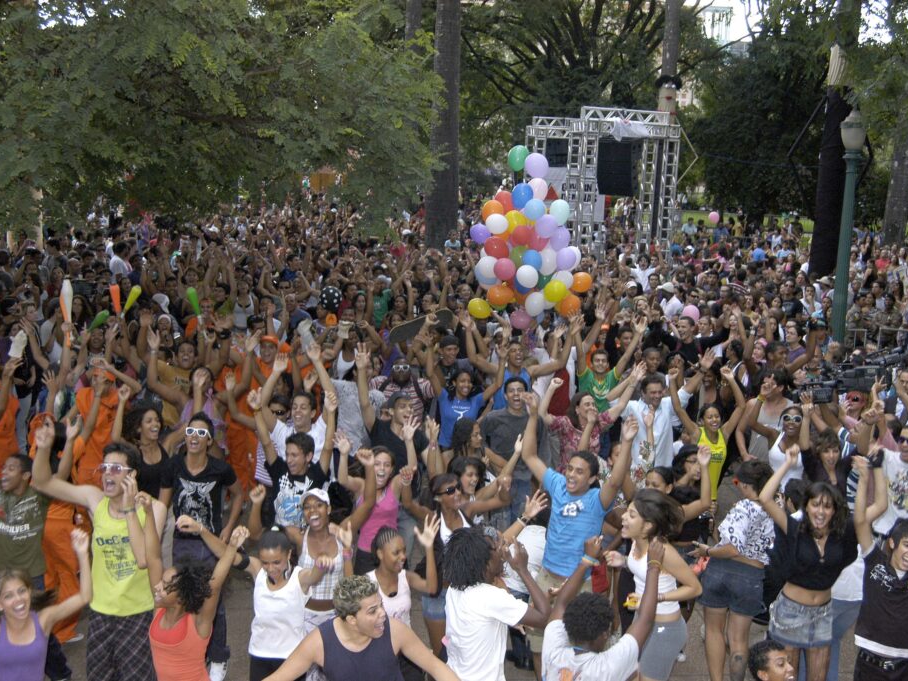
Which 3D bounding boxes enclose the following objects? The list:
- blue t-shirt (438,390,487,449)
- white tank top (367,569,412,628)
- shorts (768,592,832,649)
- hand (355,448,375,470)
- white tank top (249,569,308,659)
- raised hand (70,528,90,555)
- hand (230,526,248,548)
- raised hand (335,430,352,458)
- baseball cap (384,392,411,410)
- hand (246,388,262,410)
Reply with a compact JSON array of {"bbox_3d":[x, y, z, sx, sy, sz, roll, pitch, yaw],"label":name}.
[{"bbox_3d":[0.071,0.664,8.600,0.420,0.500,0.240,2,10,-1],"label":"blue t-shirt"},{"bbox_3d":[-0.312,1.345,4.950,0.360,0.540,0.240,-1,11,-14],"label":"white tank top"},{"bbox_3d":[1.831,1.483,5.400,0.340,0.290,0.250,2,10,-2],"label":"shorts"},{"bbox_3d":[-0.455,0.602,5.200,0.100,0.115,0.090,-1,10,0],"label":"hand"},{"bbox_3d":[-0.841,1.307,4.900,0.310,0.470,0.220,1,10,-1],"label":"white tank top"},{"bbox_3d":[-1.606,0.864,4.400,0.085,0.120,0.085,-1,11,-17],"label":"raised hand"},{"bbox_3d":[-0.912,0.838,4.350,0.085,0.105,0.080,16,13,-23],"label":"hand"},{"bbox_3d":[-0.648,0.610,6.000,0.100,0.165,0.065,-18,12,-3],"label":"raised hand"},{"bbox_3d":[-0.398,0.429,7.200,0.175,0.125,0.240,-6,11,-26],"label":"baseball cap"},{"bbox_3d":[-1.150,0.334,5.900,0.095,0.135,0.080,-7,11,-6],"label":"hand"}]

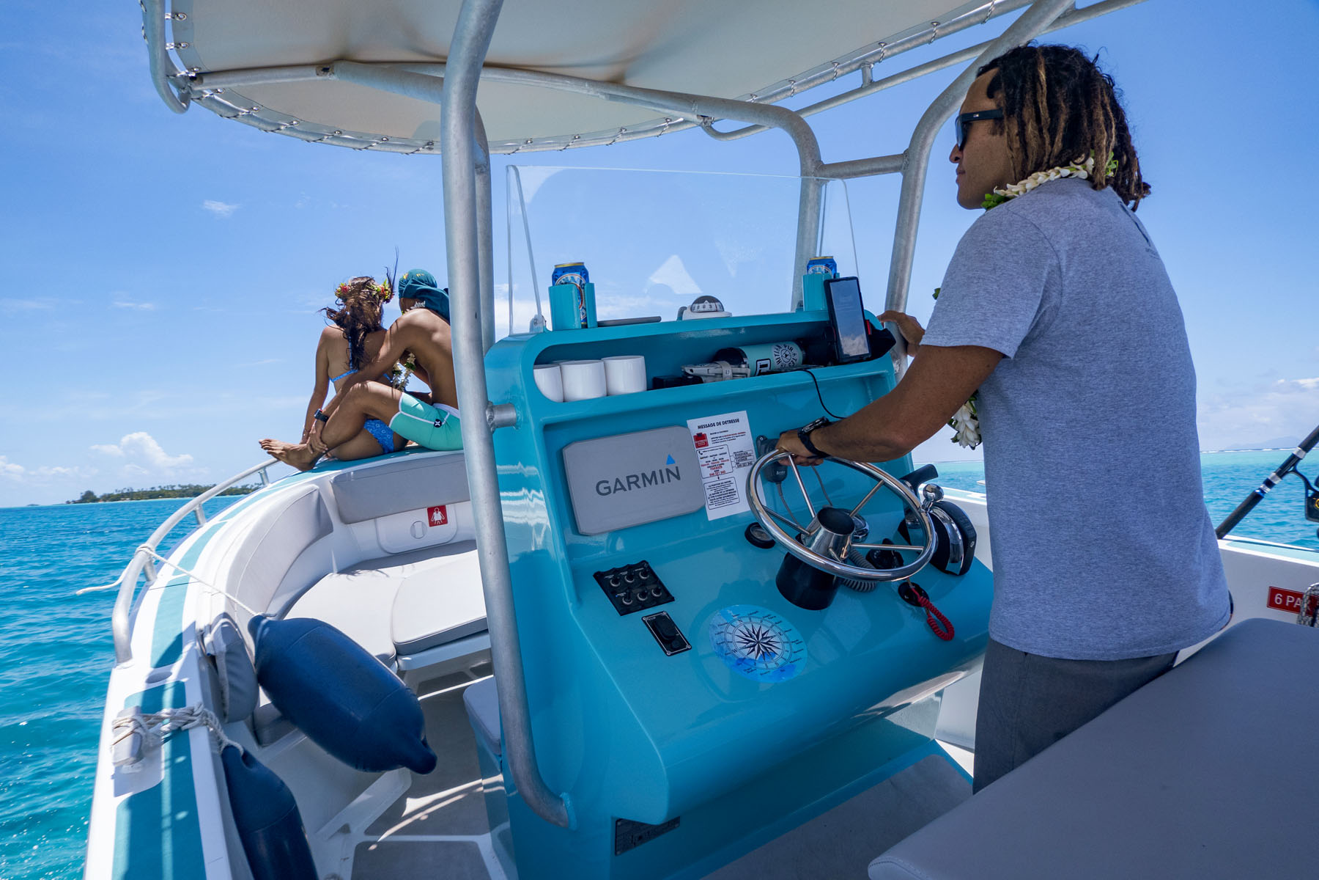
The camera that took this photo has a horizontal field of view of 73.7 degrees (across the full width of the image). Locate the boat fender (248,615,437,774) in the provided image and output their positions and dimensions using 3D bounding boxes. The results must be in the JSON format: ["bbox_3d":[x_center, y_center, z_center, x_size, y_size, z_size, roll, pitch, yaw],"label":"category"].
[{"bbox_3d":[-0.724,0.569,1.989,0.580,0.212,0.212,32,-25,15],"label":"boat fender"}]

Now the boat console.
[{"bbox_3d":[0.209,0.352,1.845,0.950,1.218,0.685,-10,12,-33],"label":"boat console"}]

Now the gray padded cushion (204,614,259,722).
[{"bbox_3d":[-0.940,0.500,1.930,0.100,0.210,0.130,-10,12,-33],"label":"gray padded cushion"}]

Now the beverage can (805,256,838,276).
[{"bbox_3d":[0.366,-0.352,1.975,0.066,0.115,0.066,-3,10,1],"label":"beverage can"}]

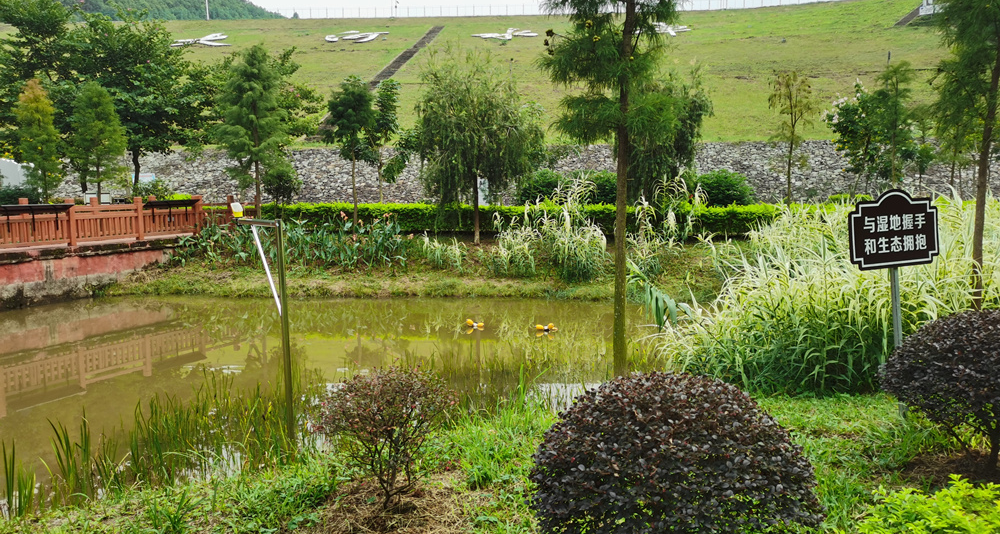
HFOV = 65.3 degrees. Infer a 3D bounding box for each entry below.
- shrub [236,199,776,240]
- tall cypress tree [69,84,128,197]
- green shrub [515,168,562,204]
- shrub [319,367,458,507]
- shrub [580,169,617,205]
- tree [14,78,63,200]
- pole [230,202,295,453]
[{"bbox_3d":[0.480,-1.203,19.659,13.198,0.866,0.900,0,6,3],"label":"shrub"},{"bbox_3d":[-11.882,-3.392,23.061,1.712,4.158,1.712,0,6,0],"label":"tall cypress tree"},{"bbox_3d":[1.170,-2.120,23.712,1.458,1.734,1.458,0,6,0],"label":"green shrub"},{"bbox_3d":[-0.604,0.910,4.174,0.720,0.740,0.720,0,6,0],"label":"shrub"},{"bbox_3d":[3.145,-2.109,23.714,1.519,1.698,1.519,0,6,0],"label":"shrub"},{"bbox_3d":[-13.624,-3.417,23.057,1.417,4.222,1.417,0,6,0],"label":"tree"},{"bbox_3d":[-2.062,0.511,6.814,0.860,2.073,0.140,6,9,43],"label":"pole"}]

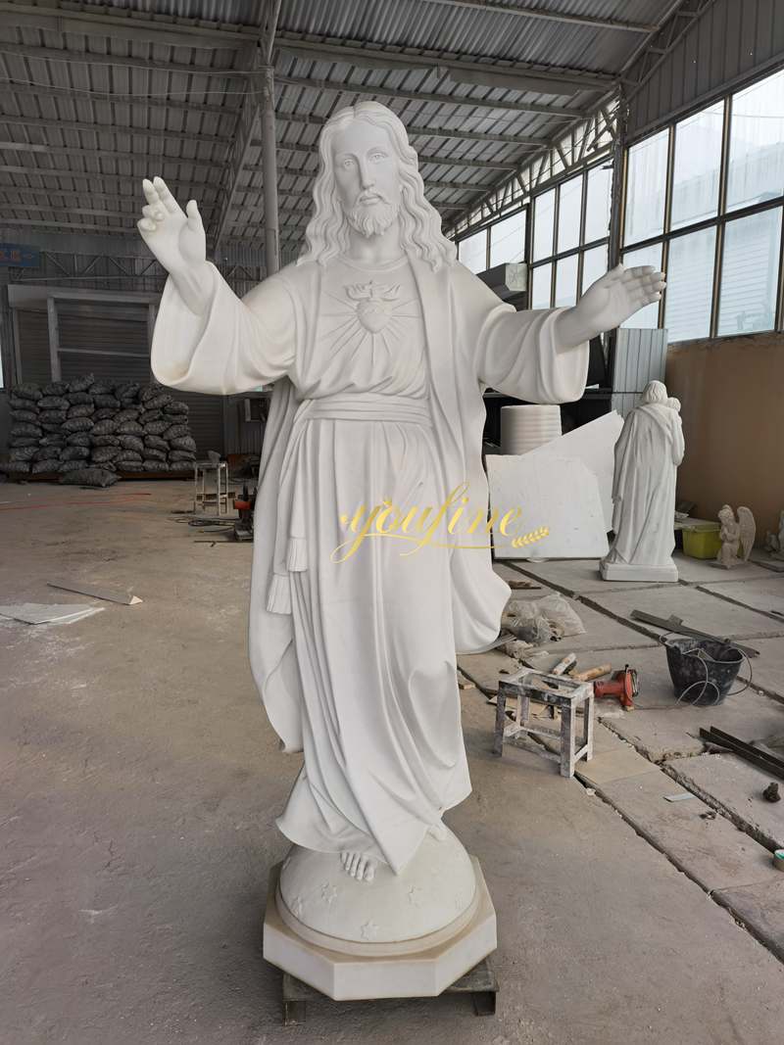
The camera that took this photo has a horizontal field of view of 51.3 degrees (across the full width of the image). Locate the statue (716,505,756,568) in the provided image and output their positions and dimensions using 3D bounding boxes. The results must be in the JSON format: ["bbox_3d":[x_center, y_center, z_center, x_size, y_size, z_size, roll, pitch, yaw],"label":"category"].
[{"bbox_3d":[2.761,0.115,6.576,0.270,0.460,0.280,-6,11,-34],"label":"statue"}]

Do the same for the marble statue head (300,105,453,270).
[{"bbox_3d":[-0.040,-0.734,1.785,0.330,0.335,0.290,-4,12,2],"label":"marble statue head"}]

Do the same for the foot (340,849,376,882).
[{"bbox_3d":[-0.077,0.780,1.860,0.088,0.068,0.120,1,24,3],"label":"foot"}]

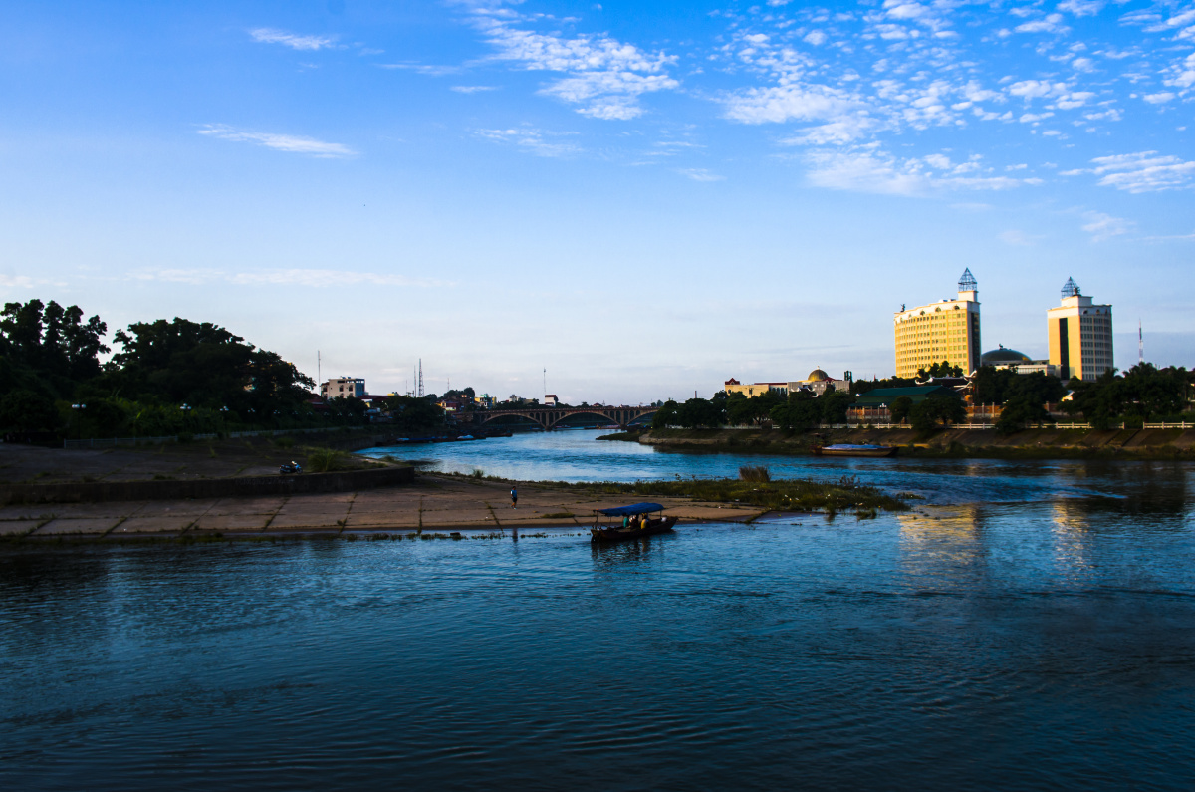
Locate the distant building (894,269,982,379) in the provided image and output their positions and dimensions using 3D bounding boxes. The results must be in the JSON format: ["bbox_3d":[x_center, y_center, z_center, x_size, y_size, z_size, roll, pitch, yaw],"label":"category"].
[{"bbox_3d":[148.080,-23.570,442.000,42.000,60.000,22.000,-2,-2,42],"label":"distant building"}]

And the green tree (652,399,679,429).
[{"bbox_3d":[18.860,4.960,284.000,7.900,8.400,7.500,-1,-1,4],"label":"green tree"}]

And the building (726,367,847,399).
[{"bbox_3d":[68.350,-1.610,370.000,45.000,17.000,25.000,-1,-1,5],"label":"building"}]

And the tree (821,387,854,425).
[{"bbox_3d":[49.640,2.310,212.000,7.200,8.300,7.000,-1,-1,13],"label":"tree"}]

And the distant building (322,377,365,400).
[{"bbox_3d":[-106.110,1.770,430.000,18.500,18.500,15.000,-1,-1,3],"label":"distant building"}]

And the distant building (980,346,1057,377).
[{"bbox_3d":[185.490,-8.620,456.000,35.000,26.000,30.000,-2,-1,18],"label":"distant building"}]

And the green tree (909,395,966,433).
[{"bbox_3d":[60.930,3.120,184.000,10.200,6.700,8.800,-2,-1,18],"label":"green tree"}]

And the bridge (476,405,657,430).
[{"bbox_3d":[-10.830,13.200,573.000,118.000,13.000,10.000,-2,-1,18],"label":"bridge"}]

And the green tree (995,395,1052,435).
[{"bbox_3d":[68.810,3.060,166.000,9.300,6.500,8.300,-2,-1,23],"label":"green tree"}]

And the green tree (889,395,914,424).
[{"bbox_3d":[58.060,2.990,196.000,5.000,6.400,5.000,-2,-1,16],"label":"green tree"}]

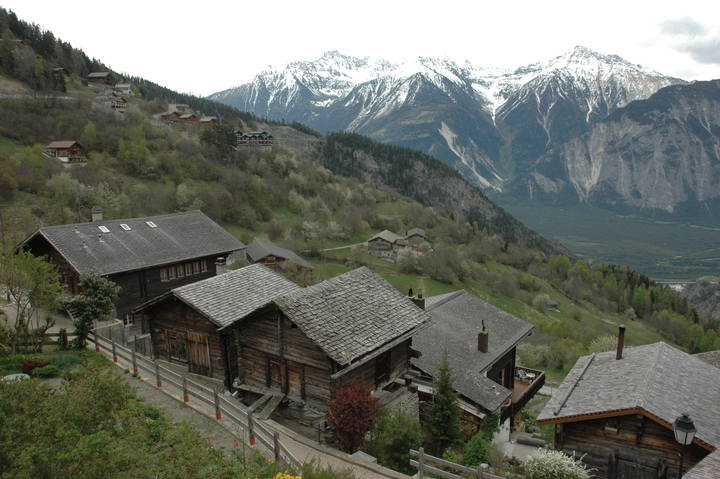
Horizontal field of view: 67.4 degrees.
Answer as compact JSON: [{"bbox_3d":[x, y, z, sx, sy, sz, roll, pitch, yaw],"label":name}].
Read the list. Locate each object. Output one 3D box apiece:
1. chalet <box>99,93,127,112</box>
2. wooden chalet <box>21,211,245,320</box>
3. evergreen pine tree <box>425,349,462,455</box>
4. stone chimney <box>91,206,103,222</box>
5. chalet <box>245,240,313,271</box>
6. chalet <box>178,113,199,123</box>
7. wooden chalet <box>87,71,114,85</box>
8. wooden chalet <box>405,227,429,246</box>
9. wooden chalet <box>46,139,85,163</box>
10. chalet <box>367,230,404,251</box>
[{"bbox_3d":[-125.625,-69.311,275.000,10.000,9.000,9.000,3,11,15],"label":"chalet"},{"bbox_3d":[-17.789,1.532,42.230,12.185,6.300,12.519,9,14,40],"label":"wooden chalet"},{"bbox_3d":[3.172,6.245,20.592,1.500,4.400,1.500,0,11,8],"label":"evergreen pine tree"},{"bbox_3d":[-19.653,-1.834,40.400,0.600,1.350,0.600,9,14,40],"label":"stone chimney"},{"bbox_3d":[-13.751,4.420,86.107,9.500,6.500,11.000,-5,11,-21],"label":"chalet"},{"bbox_3d":[-93.759,-66.424,295.000,8.000,5.000,7.000,5,12,24],"label":"chalet"},{"bbox_3d":[-136.954,-85.299,285.000,11.500,7.000,8.800,5,12,29],"label":"wooden chalet"},{"bbox_3d":[20.812,0.416,197.517,8.300,6.800,10.000,0,11,6],"label":"wooden chalet"},{"bbox_3d":[-111.694,-33.242,205.000,9.500,8.200,9.500,0,11,2],"label":"wooden chalet"},{"bbox_3d":[7.960,1.426,184.070,9.000,6.600,11.500,2,11,15],"label":"chalet"}]

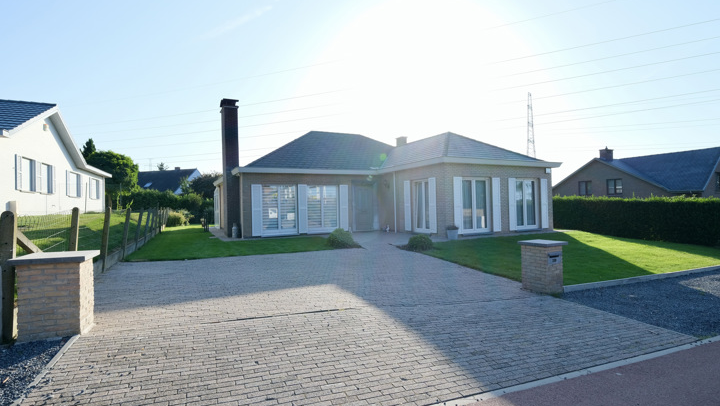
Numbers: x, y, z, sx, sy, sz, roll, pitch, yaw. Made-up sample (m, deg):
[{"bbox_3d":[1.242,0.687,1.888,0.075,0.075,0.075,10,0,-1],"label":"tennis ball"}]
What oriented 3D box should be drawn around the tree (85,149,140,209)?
[{"bbox_3d":[-20.465,-1.729,28.000,3.700,5.000,3.700,-1,-1,-36],"label":"tree"}]

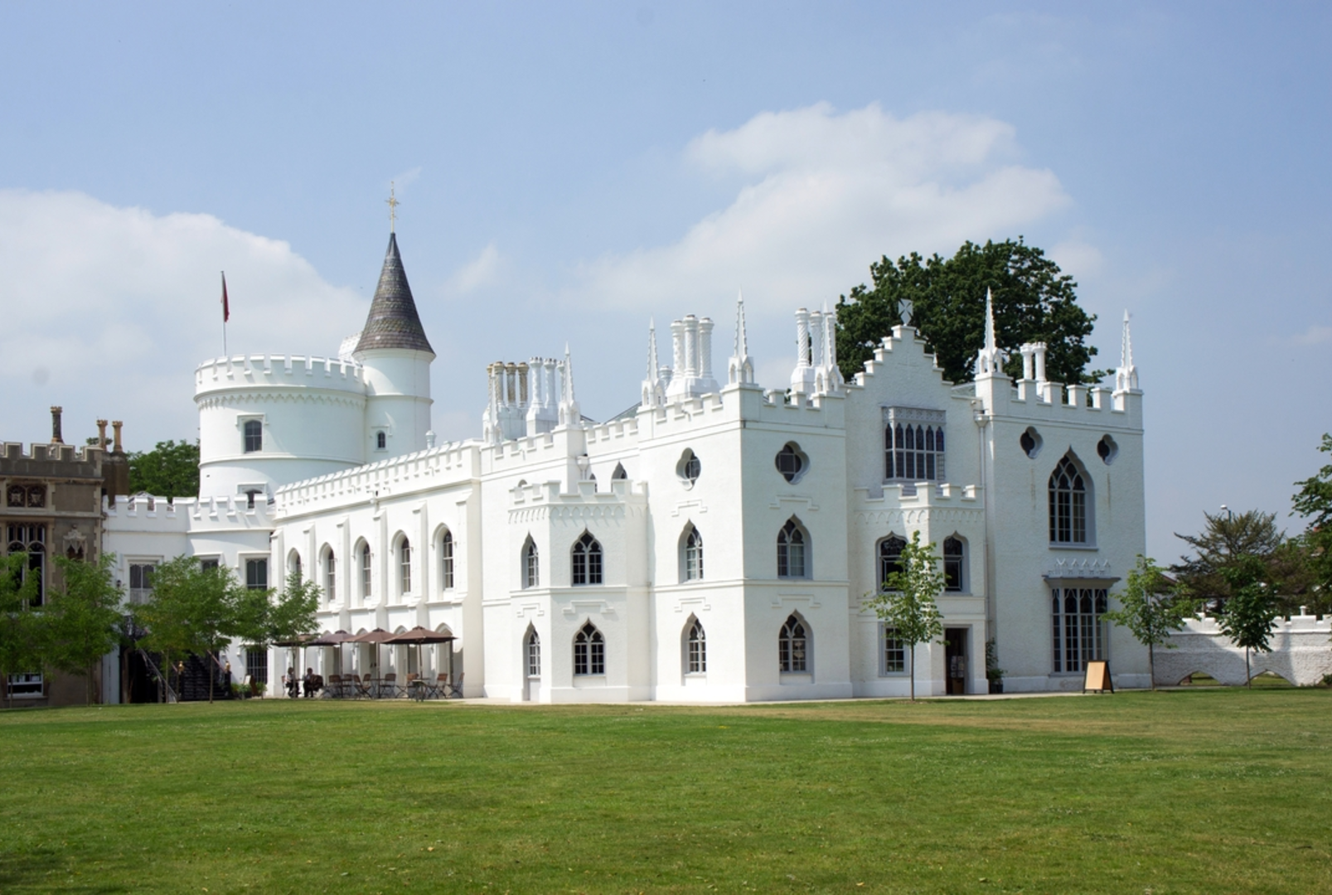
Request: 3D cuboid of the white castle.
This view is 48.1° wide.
[{"bbox_3d":[-5.962,-0.975,63.884,22.900,22.740,46.300,4,-9,-35],"label":"white castle"}]

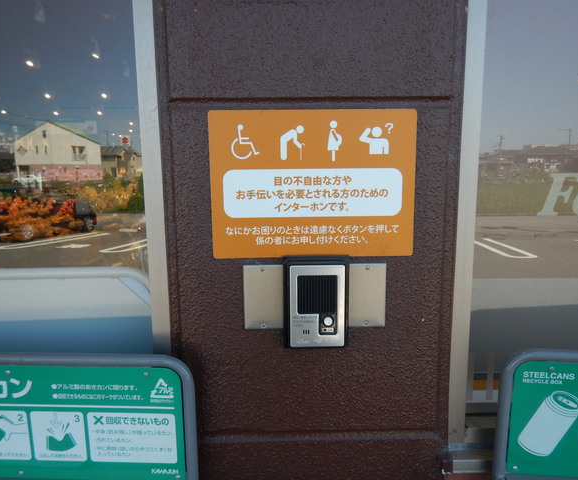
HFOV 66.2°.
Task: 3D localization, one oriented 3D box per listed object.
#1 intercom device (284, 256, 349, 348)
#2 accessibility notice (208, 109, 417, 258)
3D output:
[{"bbox_3d":[0.043,0.096,0.663,0.098,0.138,0.031,-1,8,-1],"label":"intercom device"},{"bbox_3d":[0.037,-0.080,0.653,0.302,0.215,0.005,-1,8,-1],"label":"accessibility notice"}]

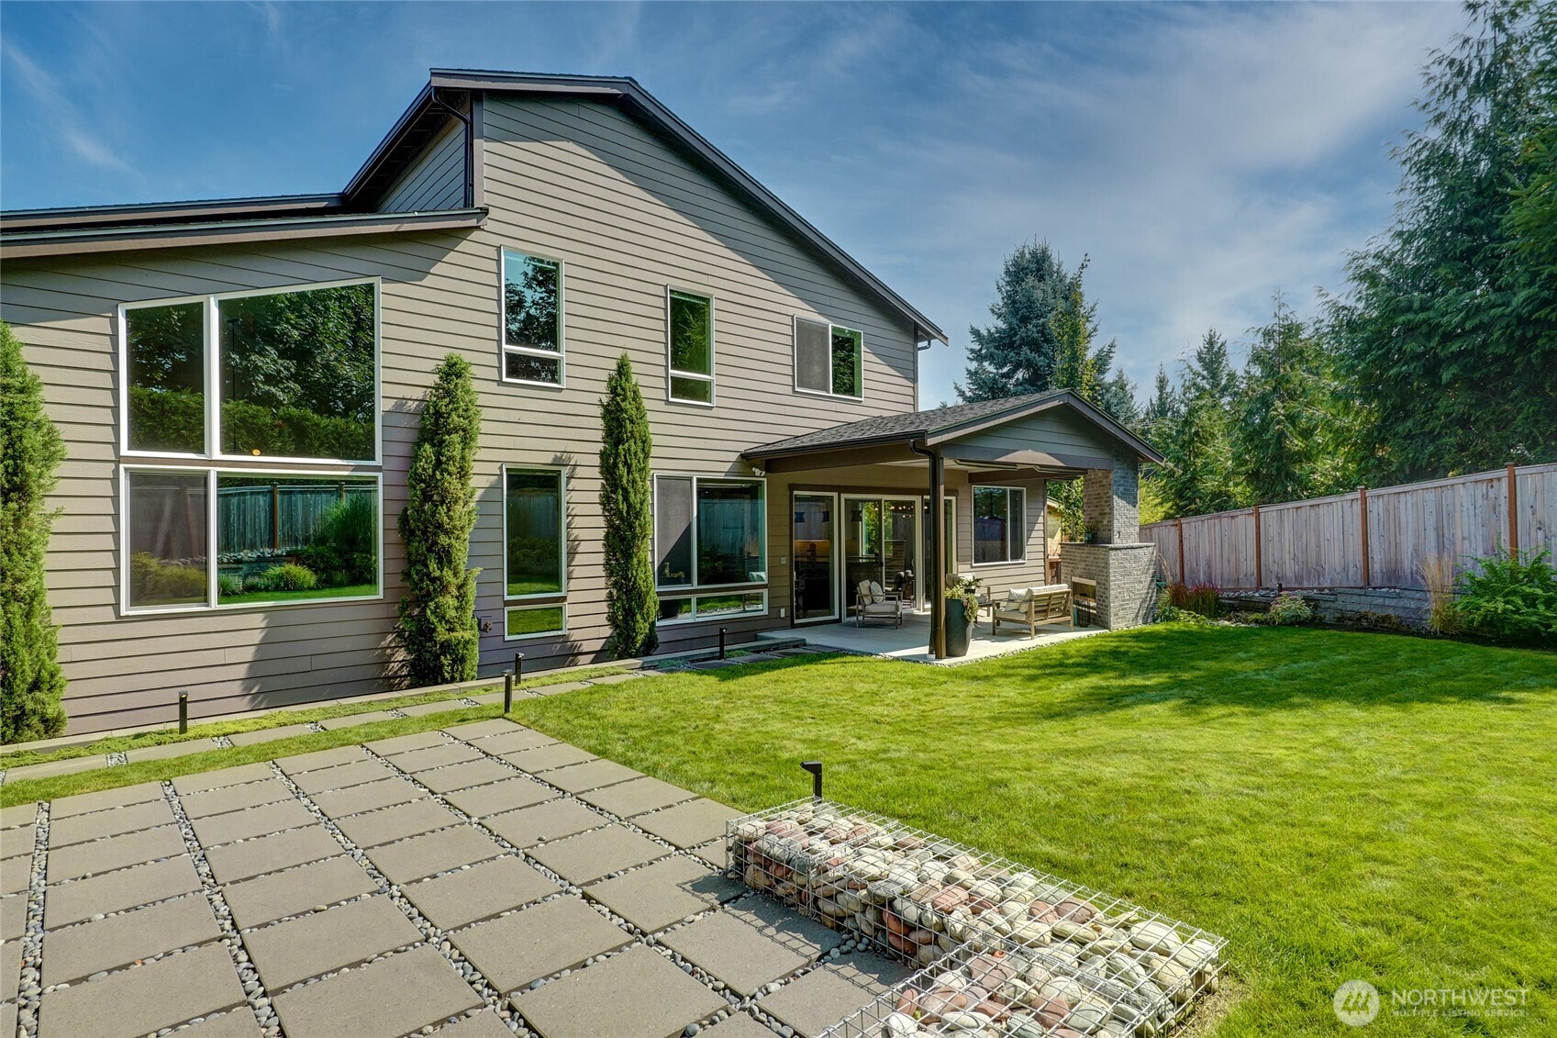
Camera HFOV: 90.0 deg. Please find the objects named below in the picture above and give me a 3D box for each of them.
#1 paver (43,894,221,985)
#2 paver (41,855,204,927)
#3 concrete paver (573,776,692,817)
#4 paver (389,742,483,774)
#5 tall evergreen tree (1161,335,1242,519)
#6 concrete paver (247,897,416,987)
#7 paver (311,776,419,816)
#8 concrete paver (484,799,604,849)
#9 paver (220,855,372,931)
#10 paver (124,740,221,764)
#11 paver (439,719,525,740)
[{"bbox_3d":[-3.048,2.005,3.681,0.605,0.055,0.605,0,-1,-43],"label":"paver"},{"bbox_3d":[-3.458,1.986,4.119,0.605,0.050,0.605,0,-2,-42],"label":"paver"},{"bbox_3d":[-1.004,2.005,5.558,0.605,0.055,0.605,0,-1,-43],"label":"concrete paver"},{"bbox_3d":[-2.904,2.047,6.585,0.605,0.055,0.605,0,-1,-43],"label":"paver"},{"bbox_3d":[13.596,-2.030,25.003,2.800,8.294,2.800,0,0,-42],"label":"tall evergreen tree"},{"bbox_3d":[-2.074,1.991,3.638,0.605,0.055,0.605,0,-1,-43],"label":"concrete paver"},{"bbox_3d":[-2.920,2.014,5.557,0.605,0.050,0.605,0,-2,-42],"label":"paver"},{"bbox_3d":[-1.523,2.005,5.082,0.605,0.055,0.605,0,-1,-43],"label":"concrete paver"},{"bbox_3d":[-2.496,1.966,4.073,0.605,0.050,0.605,0,-2,-42],"label":"paver"},{"bbox_3d":[-5.382,2.090,6.912,0.605,0.050,0.605,0,-2,-42],"label":"paver"},{"bbox_3d":[-2.807,2.044,7.446,0.606,0.050,0.606,0,-2,-42],"label":"paver"}]

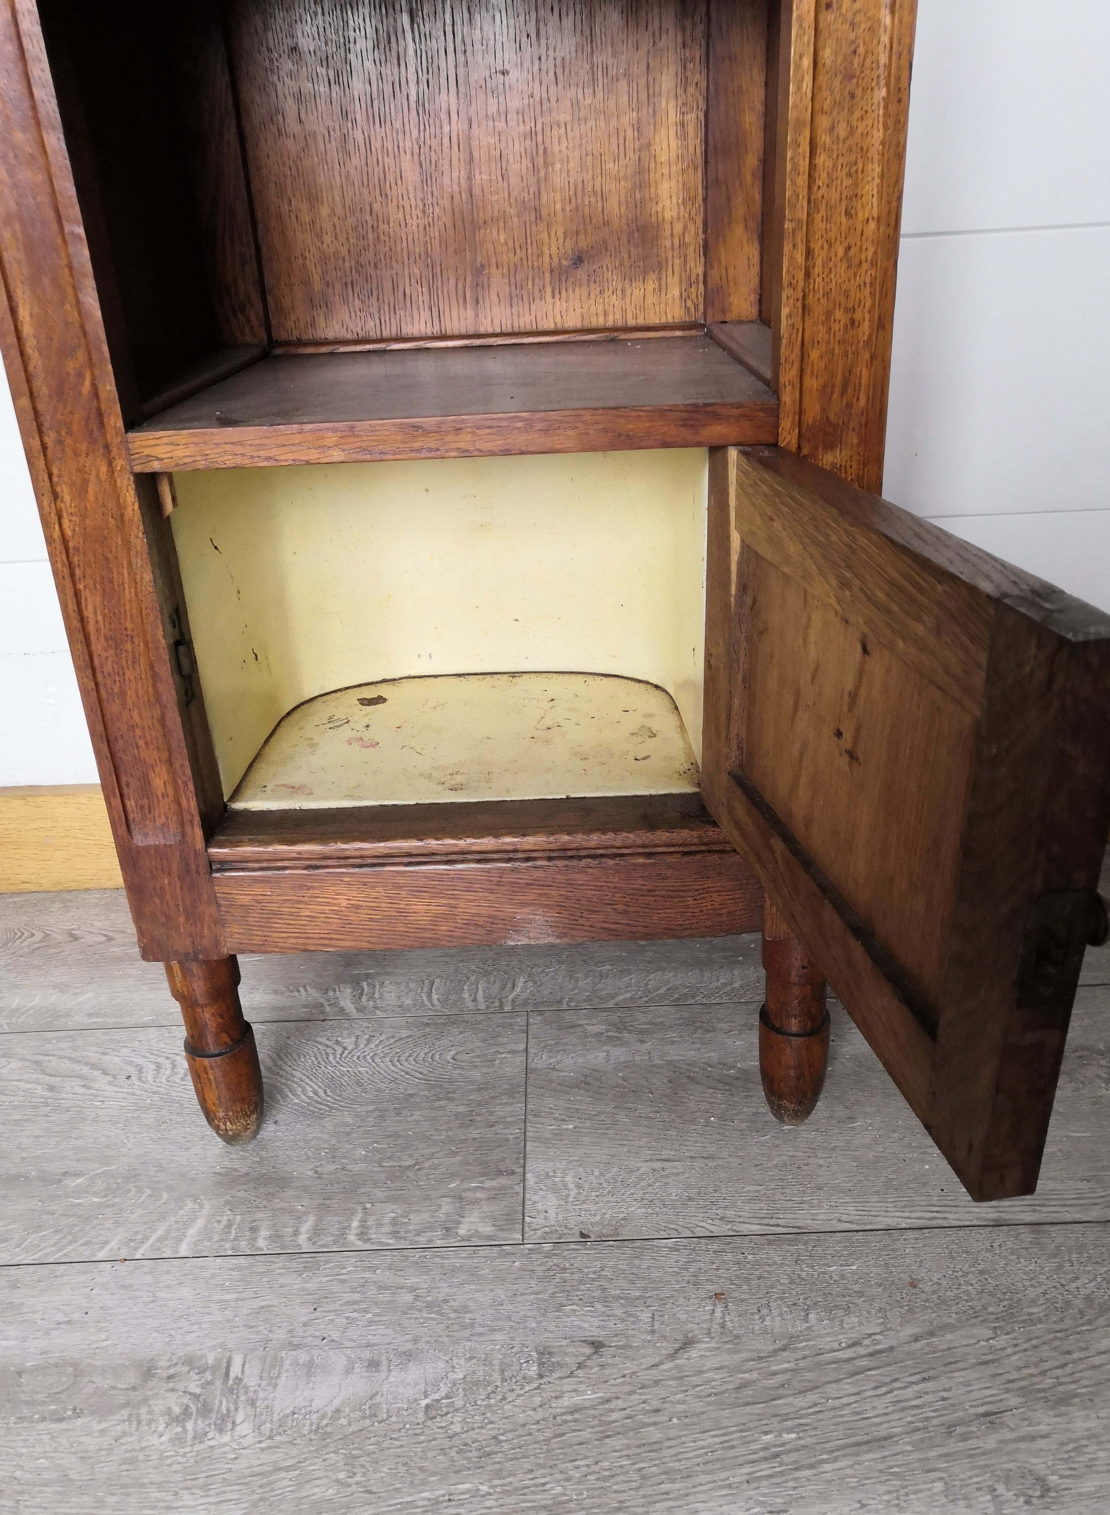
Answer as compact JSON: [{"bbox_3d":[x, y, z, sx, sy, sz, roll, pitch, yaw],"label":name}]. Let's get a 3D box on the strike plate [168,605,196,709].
[{"bbox_3d":[-0.183,-0.050,0.584,0.004,0.050,0.019,-3,25,1],"label":"strike plate"}]

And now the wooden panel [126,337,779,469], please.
[{"bbox_3d":[-0.046,-0.201,0.651,0.287,0.018,0.287,-3,25,1],"label":"wooden panel"}]

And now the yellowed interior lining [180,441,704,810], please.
[{"bbox_3d":[-0.053,-0.104,0.692,0.262,0.190,0.187,-3,25,1],"label":"yellowed interior lining"}]

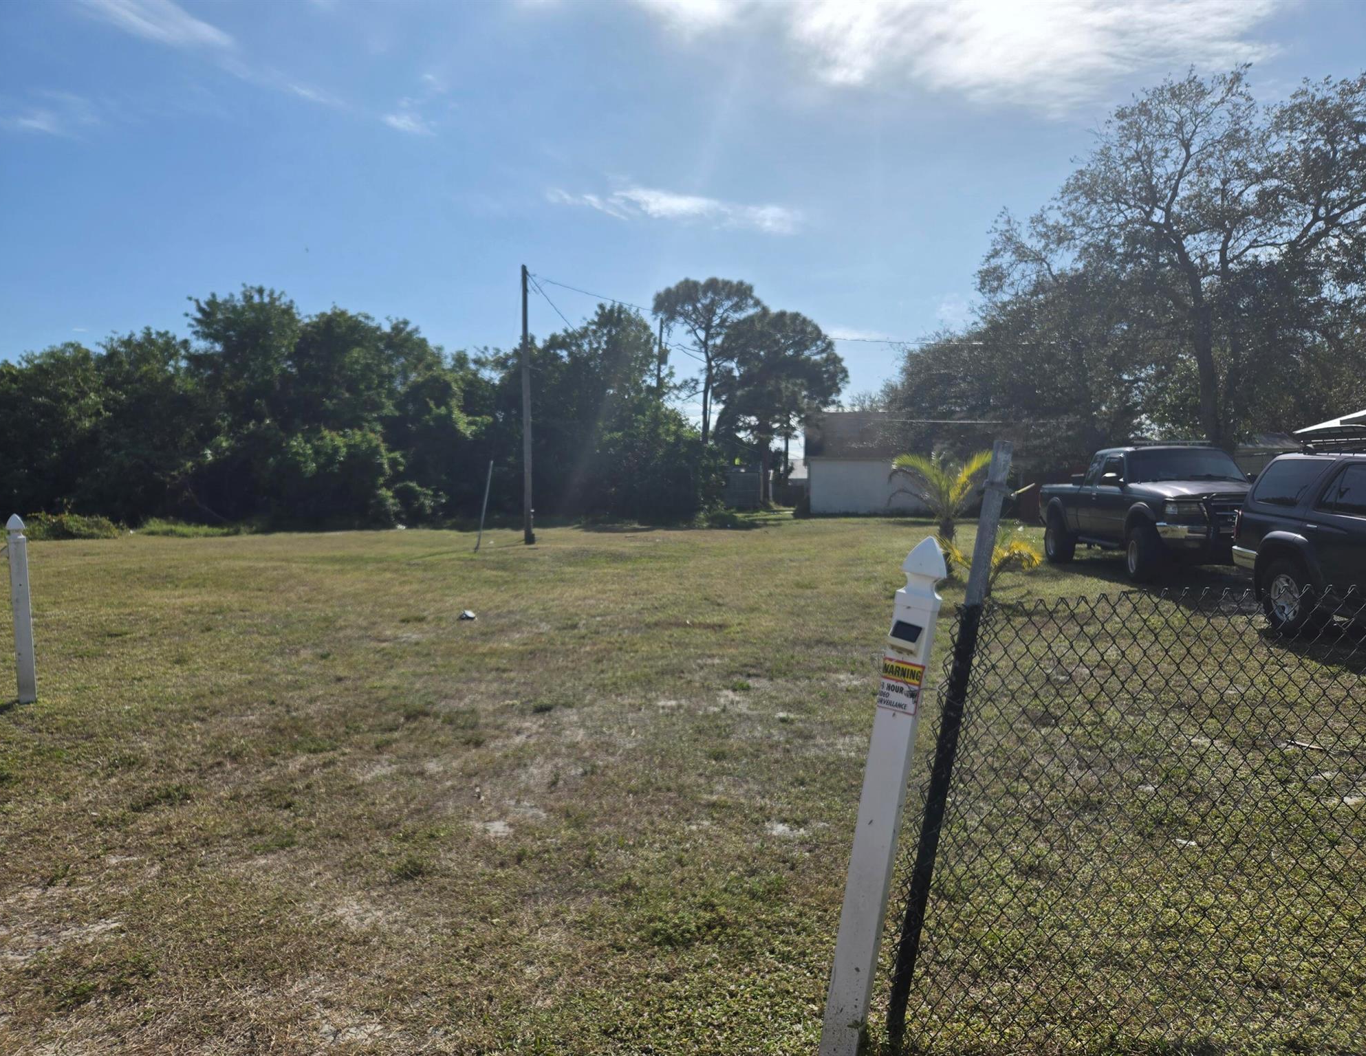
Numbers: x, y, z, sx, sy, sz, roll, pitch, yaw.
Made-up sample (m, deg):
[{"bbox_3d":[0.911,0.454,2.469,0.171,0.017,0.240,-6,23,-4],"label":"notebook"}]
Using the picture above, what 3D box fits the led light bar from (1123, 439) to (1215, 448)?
[{"bbox_3d":[6.928,-1.212,13.300,1.200,0.085,0.085,0,3,3],"label":"led light bar"}]

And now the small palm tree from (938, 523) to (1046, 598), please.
[{"bbox_3d":[3.653,0.392,11.075,1.220,0.848,1.150,0,3,0],"label":"small palm tree"}]

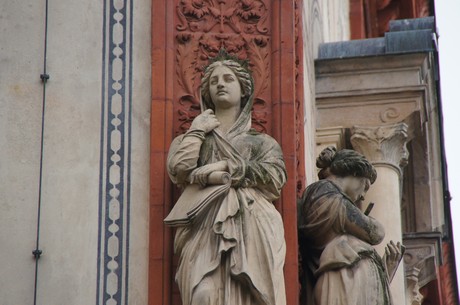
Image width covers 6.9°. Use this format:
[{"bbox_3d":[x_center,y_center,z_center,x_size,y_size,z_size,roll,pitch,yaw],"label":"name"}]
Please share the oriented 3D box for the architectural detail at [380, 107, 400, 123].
[{"bbox_3d":[0.906,-0.214,21.600,0.115,0.115,0.040,-4,-40,5],"label":"architectural detail"}]

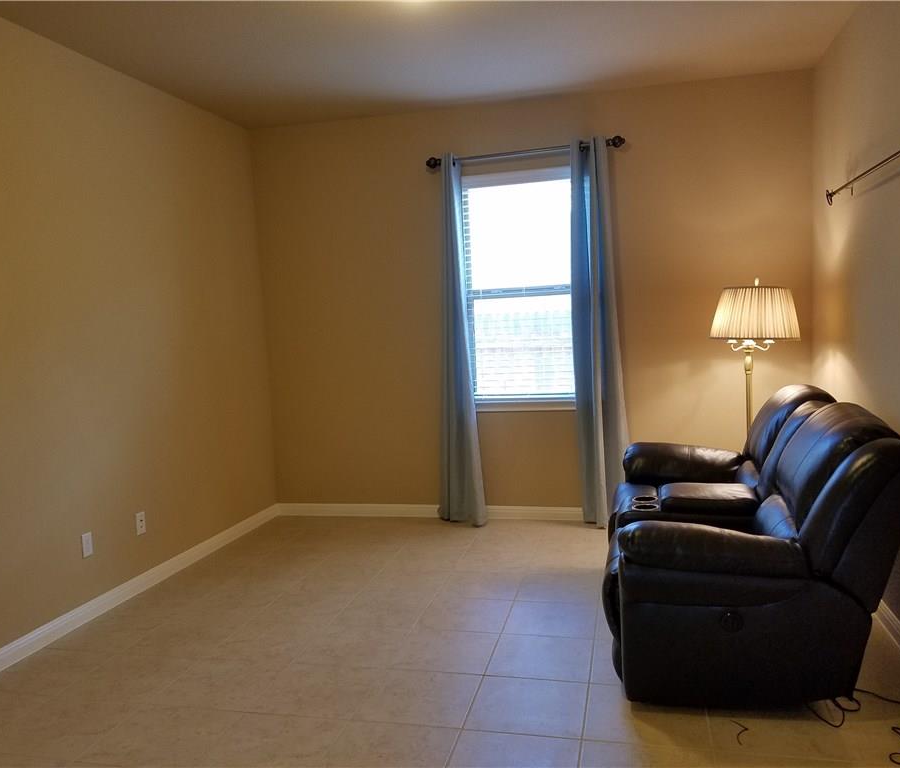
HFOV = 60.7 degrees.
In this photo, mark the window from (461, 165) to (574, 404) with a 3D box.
[{"bbox_3d":[0.500,-0.635,5.084,0.864,1.516,0.100,-1,5,14],"label":"window"}]

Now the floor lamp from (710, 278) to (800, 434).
[{"bbox_3d":[1.708,0.184,4.322,0.472,1.547,0.472,-1,5,14],"label":"floor lamp"}]

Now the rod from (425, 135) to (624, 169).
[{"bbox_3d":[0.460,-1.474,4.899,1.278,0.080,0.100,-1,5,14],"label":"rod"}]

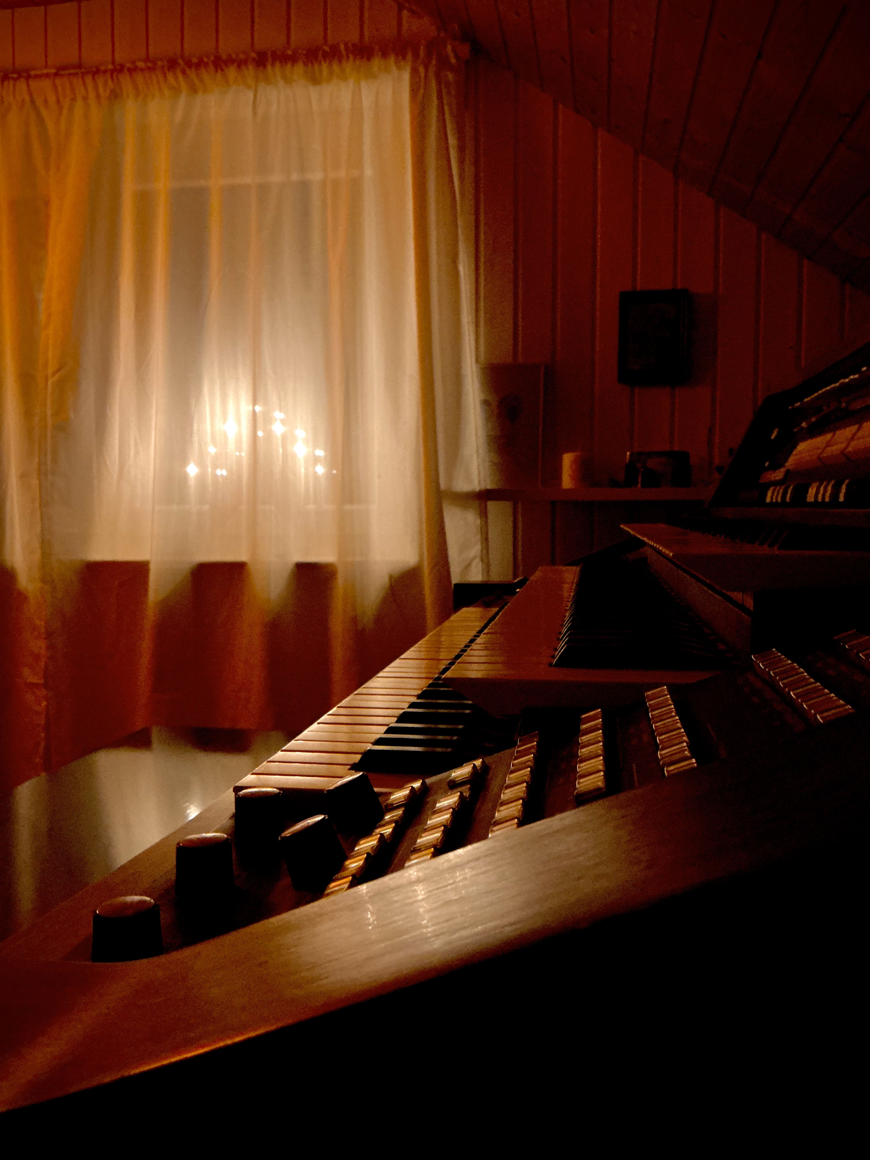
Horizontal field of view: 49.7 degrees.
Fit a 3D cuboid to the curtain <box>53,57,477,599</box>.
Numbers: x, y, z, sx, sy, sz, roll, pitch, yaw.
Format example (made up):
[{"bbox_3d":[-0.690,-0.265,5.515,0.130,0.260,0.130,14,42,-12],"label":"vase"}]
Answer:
[{"bbox_3d":[-0.446,-0.494,2.361,1.110,1.598,0.150,1,4,9],"label":"curtain"}]

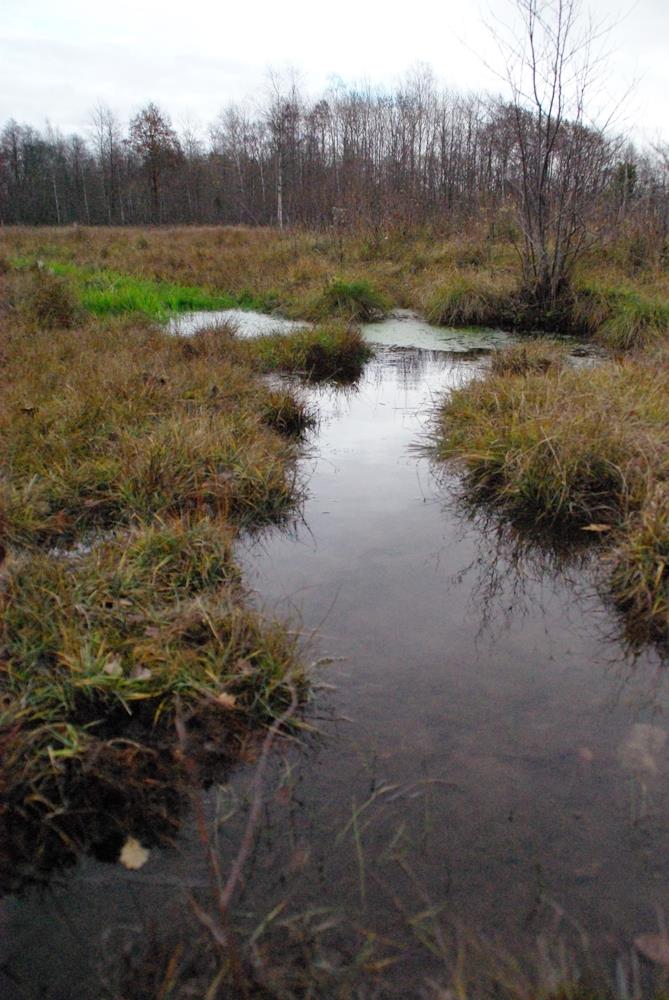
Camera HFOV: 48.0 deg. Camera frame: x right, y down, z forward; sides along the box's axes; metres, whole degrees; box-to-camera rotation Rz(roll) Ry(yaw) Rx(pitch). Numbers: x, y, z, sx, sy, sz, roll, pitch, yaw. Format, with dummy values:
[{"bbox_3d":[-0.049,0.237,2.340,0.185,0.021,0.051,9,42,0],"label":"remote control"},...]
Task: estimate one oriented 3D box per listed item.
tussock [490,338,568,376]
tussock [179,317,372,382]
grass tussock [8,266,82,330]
[{"bbox_3d":[1.768,-1.333,6.878,0.680,0.290,0.550,0,21,0],"label":"tussock"},{"bbox_3d":[-0.514,-1.410,7.009,1.650,0.420,0.950,0,21,0],"label":"tussock"},{"bbox_3d":[-3.329,-2.350,8.737,0.680,0.600,0.650,0,21,0],"label":"grass tussock"}]

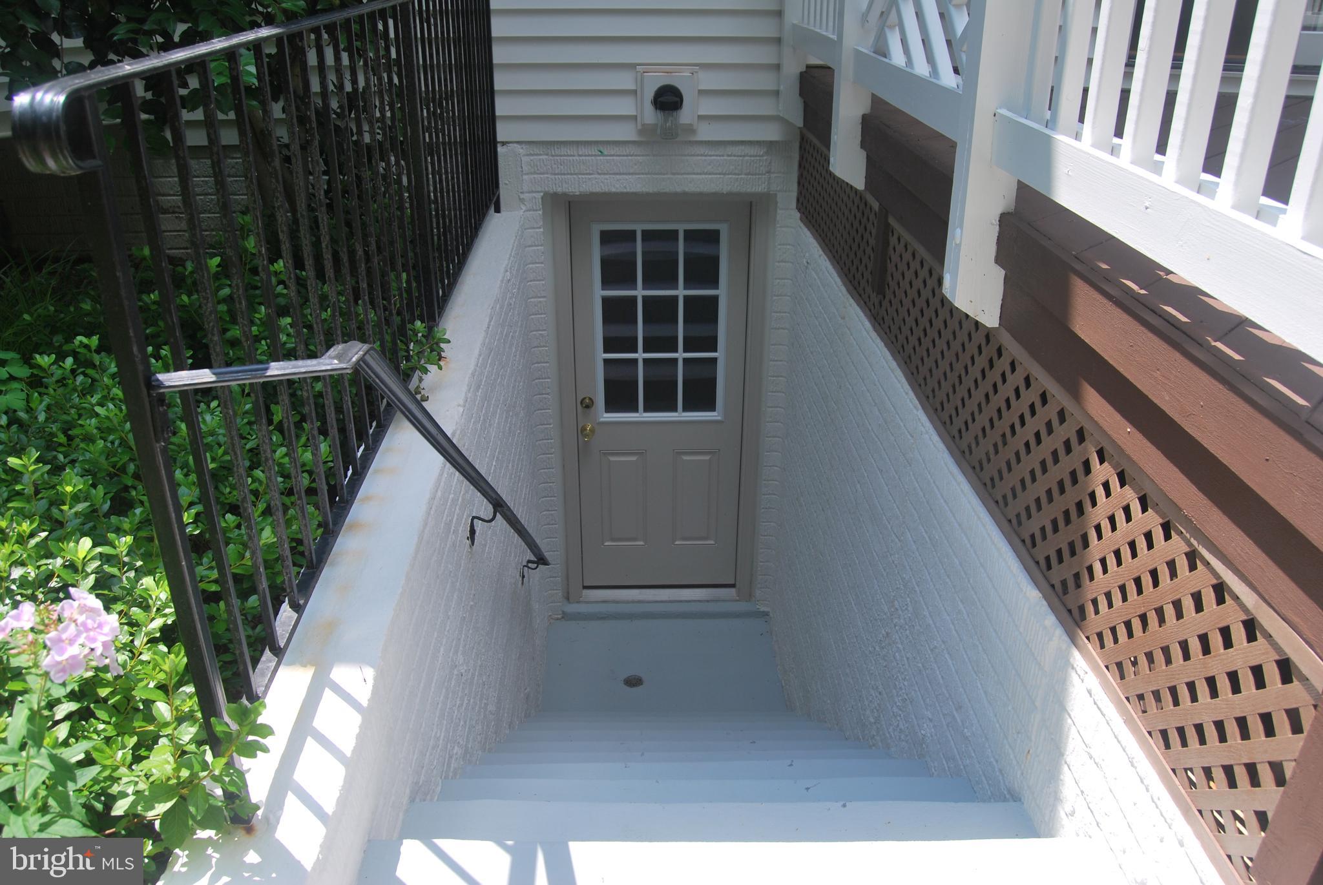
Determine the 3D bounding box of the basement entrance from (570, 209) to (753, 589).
[{"bbox_3d":[-0.006,-0.151,4.879,0.825,2.060,0.060,0,25,-1],"label":"basement entrance"}]

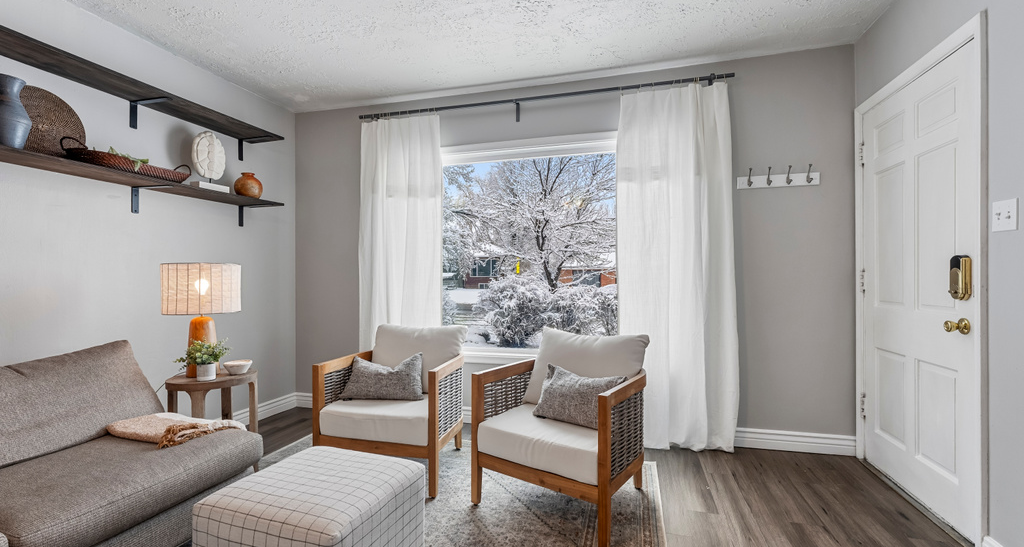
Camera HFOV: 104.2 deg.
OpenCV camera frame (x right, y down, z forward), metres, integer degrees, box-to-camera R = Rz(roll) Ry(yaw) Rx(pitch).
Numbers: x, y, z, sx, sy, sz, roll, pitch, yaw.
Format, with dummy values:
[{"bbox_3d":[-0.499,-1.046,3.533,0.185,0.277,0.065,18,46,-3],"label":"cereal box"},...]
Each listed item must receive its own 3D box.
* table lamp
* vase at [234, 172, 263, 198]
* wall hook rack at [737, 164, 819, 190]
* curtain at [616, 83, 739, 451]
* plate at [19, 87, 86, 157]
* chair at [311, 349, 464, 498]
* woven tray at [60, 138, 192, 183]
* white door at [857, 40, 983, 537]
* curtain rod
[{"bbox_3d":[-1.879,0.281,2.420,0.390,0.684,0.390,0,0,14],"label":"table lamp"},{"bbox_3d":[-1.848,-0.608,2.792,0.170,0.186,0.170,0,0,14],"label":"vase"},{"bbox_3d":[1.681,-0.605,2.498,0.460,0.120,0.060,0,0,14],"label":"wall hook rack"},{"bbox_3d":[1.060,-0.037,2.567,0.720,2.320,0.140,0,0,14],"label":"curtain"},{"bbox_3d":[-2.175,-0.684,1.850,0.035,0.355,0.355,-6,-1,12],"label":"plate"},{"bbox_3d":[-0.660,0.773,2.355,0.700,0.710,0.610,0,0,12],"label":"chair"},{"bbox_3d":[-1.956,-0.552,2.049,0.260,0.115,0.480,0,0,15],"label":"woven tray"},{"bbox_3d":[1.985,0.072,1.980,0.050,2.040,0.800,0,0,16],"label":"white door"},{"bbox_3d":[0.106,-1.155,2.784,2.600,0.130,0.100,0,0,14],"label":"curtain rod"}]

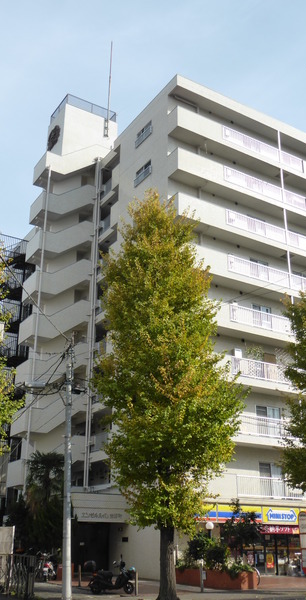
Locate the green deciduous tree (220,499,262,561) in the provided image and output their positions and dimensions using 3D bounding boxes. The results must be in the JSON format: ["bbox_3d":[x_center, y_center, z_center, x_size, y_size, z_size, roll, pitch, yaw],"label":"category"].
[{"bbox_3d":[3.441,8.965,22.914,1.650,2.364,1.600,13,-24,-30],"label":"green deciduous tree"}]

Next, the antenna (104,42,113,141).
[{"bbox_3d":[-3.326,-15.990,44.325,0.350,8.906,0.350,13,-24,-30],"label":"antenna"}]

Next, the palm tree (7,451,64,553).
[{"bbox_3d":[-5.326,9.310,26.623,2.600,4.896,2.600,13,-24,-30],"label":"palm tree"}]

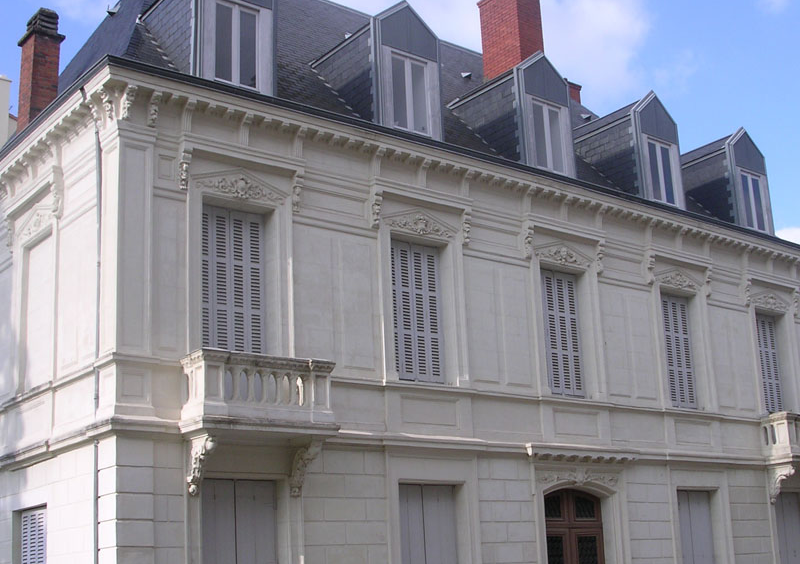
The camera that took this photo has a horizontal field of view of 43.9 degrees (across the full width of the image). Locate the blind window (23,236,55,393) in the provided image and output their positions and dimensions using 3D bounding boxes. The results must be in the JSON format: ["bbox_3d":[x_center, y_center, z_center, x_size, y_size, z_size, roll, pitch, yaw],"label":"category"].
[{"bbox_3d":[-5.216,0.454,14.461,0.160,2.280,1.300,10,-20,-37],"label":"blind window"}]

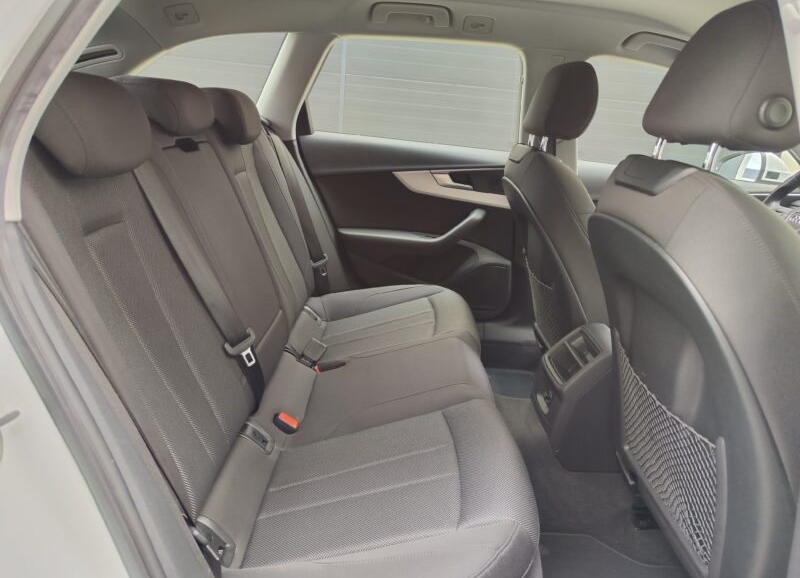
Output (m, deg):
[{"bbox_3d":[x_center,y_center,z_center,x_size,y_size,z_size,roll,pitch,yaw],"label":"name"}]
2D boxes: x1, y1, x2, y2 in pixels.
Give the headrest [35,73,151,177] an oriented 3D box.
[{"bbox_3d":[-0.477,-0.248,0.800,0.145,0.155,0.250,-1,18,0],"label":"headrest"}]

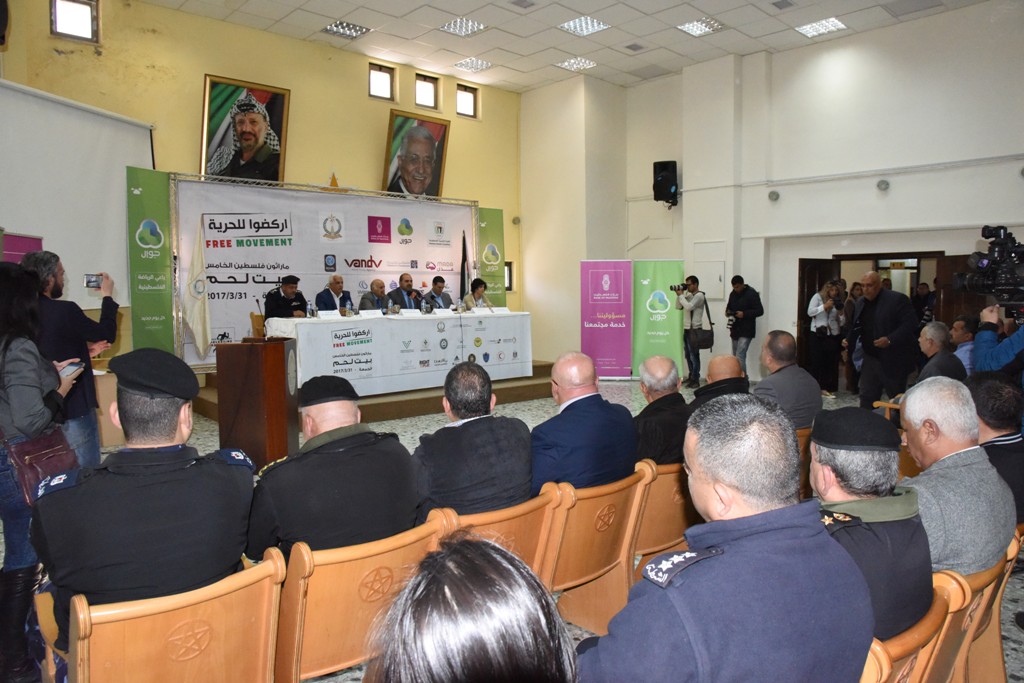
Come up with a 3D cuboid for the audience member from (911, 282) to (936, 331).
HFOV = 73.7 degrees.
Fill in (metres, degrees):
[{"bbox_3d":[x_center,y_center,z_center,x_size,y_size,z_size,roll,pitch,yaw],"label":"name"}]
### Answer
[{"bbox_3d":[5.850,-0.042,9.700,0.380,1.600,0.500,-5,7,-43],"label":"audience member"}]

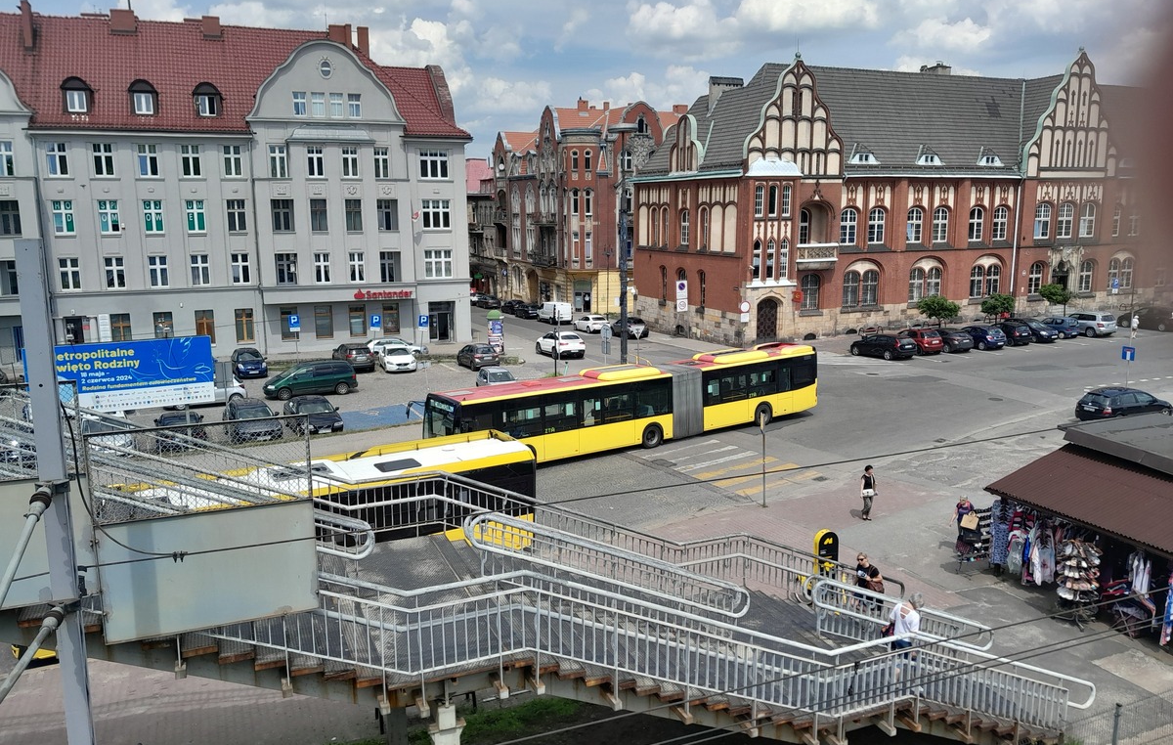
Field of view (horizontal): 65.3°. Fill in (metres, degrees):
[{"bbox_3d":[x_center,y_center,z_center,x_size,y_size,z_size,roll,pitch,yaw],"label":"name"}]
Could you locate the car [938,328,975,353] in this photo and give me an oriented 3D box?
[{"bbox_3d":[24.031,-2.222,61.484,1.790,1.450,4.360,-4,11,-19],"label":"car"}]

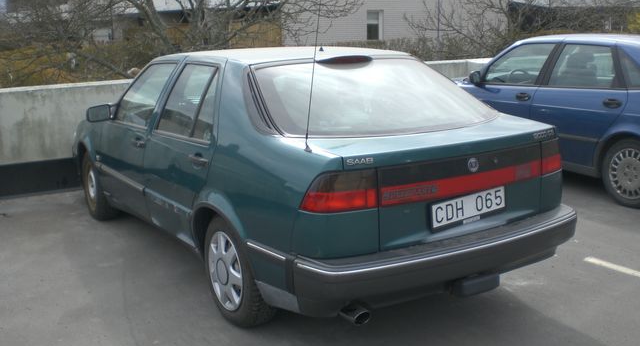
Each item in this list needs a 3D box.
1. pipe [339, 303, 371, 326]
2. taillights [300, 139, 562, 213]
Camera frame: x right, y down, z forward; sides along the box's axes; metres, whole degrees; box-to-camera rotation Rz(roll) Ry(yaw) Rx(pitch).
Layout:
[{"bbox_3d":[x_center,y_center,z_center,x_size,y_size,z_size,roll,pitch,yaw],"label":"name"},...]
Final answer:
[{"bbox_3d":[0.145,0.627,3.146,0.070,0.070,0.150,-8,13,-32],"label":"pipe"},{"bbox_3d":[0.664,-0.010,3.384,1.620,0.190,0.200,-8,13,-32],"label":"taillights"}]

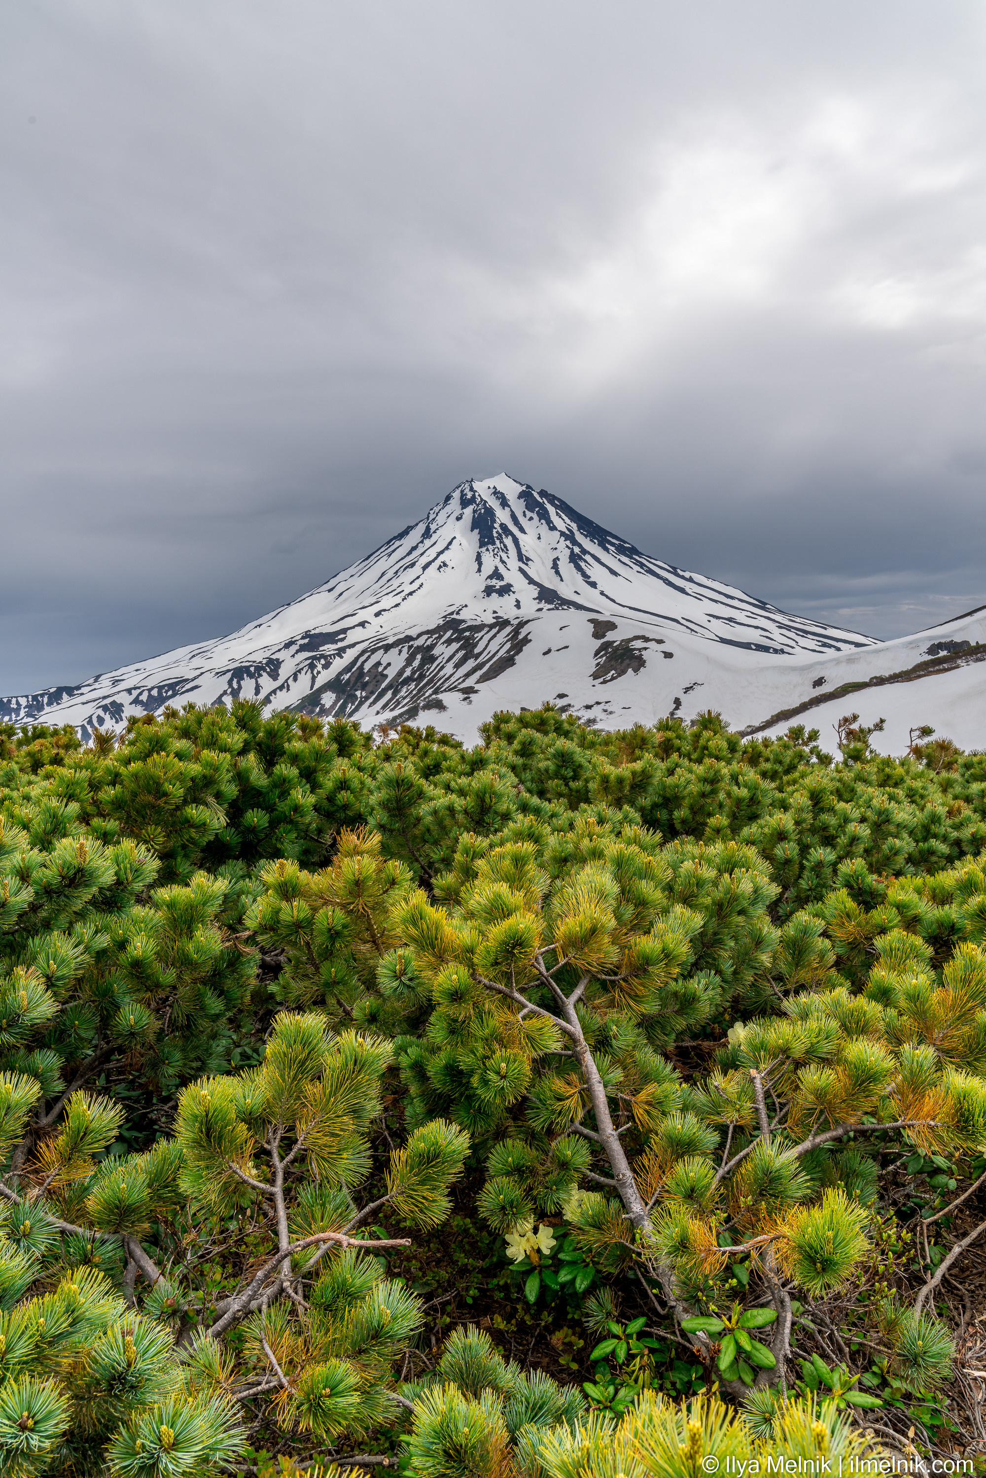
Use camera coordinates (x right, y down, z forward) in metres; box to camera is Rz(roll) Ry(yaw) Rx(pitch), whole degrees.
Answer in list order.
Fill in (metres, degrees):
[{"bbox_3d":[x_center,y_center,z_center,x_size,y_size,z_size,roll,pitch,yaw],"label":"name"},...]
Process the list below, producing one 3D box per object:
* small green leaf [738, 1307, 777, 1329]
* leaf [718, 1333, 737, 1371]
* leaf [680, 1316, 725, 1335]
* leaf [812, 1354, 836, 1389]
[{"bbox_3d":[0.387,0.849,1.743,0.060,0.009,0.027,-17,42,-6],"label":"small green leaf"},{"bbox_3d":[0.332,0.872,1.690,0.023,0.009,0.053,13,48,29],"label":"leaf"},{"bbox_3d":[0.306,0.854,1.732,0.063,0.009,0.026,-1,42,9],"label":"leaf"},{"bbox_3d":[0.465,0.892,1.680,0.024,0.009,0.050,-16,46,-17],"label":"leaf"}]

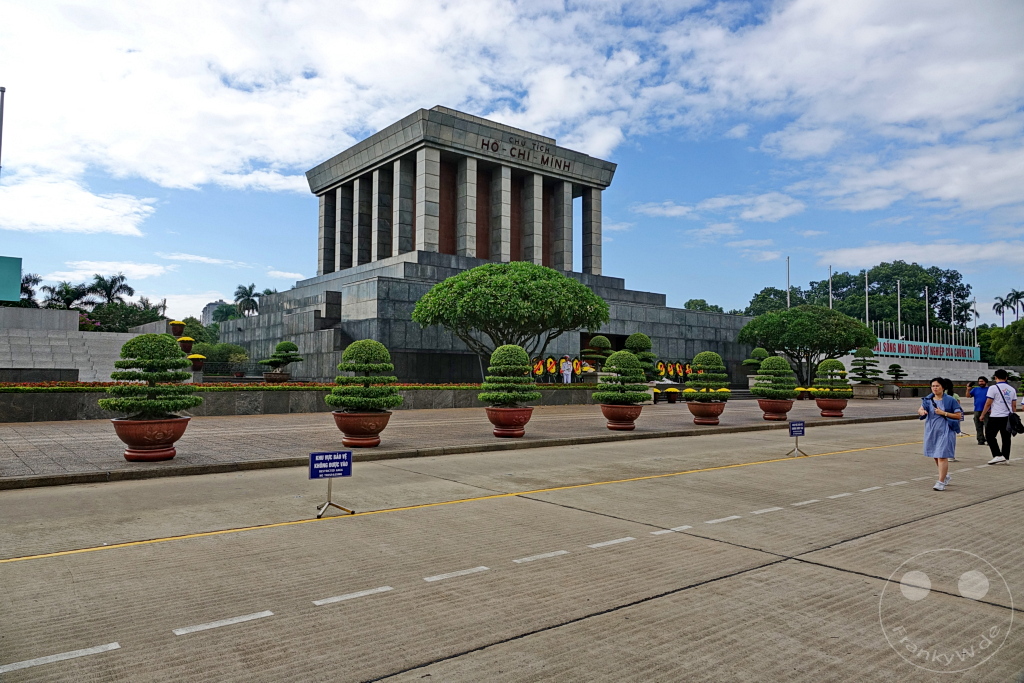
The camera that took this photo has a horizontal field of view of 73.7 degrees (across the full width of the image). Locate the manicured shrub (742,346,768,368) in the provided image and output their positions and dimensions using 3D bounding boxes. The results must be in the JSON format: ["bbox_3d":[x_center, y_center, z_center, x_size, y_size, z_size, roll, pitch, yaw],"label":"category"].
[{"bbox_3d":[18.633,1.471,51.500,2.300,2.000,2.200,-1,-3,20],"label":"manicured shrub"}]

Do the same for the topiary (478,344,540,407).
[{"bbox_3d":[-0.049,0.847,16.850,1.560,1.530,1.560,0,-3,0],"label":"topiary"}]

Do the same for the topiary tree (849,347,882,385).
[{"bbox_3d":[26.186,1.812,50.500,2.250,2.750,2.250,-1,-3,27],"label":"topiary tree"}]

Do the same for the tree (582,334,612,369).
[{"bbox_3d":[5.039,0.674,40.000,1.900,2.150,1.900,1,-3,0],"label":"tree"}]

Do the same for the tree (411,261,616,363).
[{"bbox_3d":[-0.028,-0.851,37.500,10.700,6.900,10.700,0,-3,0],"label":"tree"}]

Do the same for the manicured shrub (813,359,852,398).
[{"bbox_3d":[12.468,1.453,26.600,1.500,1.560,1.500,-1,-3,25],"label":"manicured shrub"}]

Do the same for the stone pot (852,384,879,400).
[{"bbox_3d":[26.186,3.713,50.500,1.300,1.070,1.300,3,-4,-38],"label":"stone pot"}]

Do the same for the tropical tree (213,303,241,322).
[{"bbox_3d":[-43.971,0.084,104.712,4.600,11.870,4.600,3,-4,-39],"label":"tropical tree"}]

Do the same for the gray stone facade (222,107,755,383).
[{"bbox_3d":[-4.270,-7.591,65.397,41.000,24.010,37.500,3,-4,-39],"label":"gray stone facade"}]

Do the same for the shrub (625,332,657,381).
[{"bbox_3d":[6.910,0.894,37.000,2.100,2.650,2.100,0,-3,11],"label":"shrub"}]

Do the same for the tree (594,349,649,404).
[{"bbox_3d":[2.959,0.959,18.450,1.540,1.430,1.540,1,-3,0],"label":"tree"}]

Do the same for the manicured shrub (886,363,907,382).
[{"bbox_3d":[33.836,2.742,60.000,1.750,1.700,1.750,3,-4,-39],"label":"manicured shrub"}]

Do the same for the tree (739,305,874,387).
[{"bbox_3d":[23.373,0.356,54.000,10.800,6.600,10.400,3,-4,-39],"label":"tree"}]

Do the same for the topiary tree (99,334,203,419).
[{"bbox_3d":[-5.931,0.566,11.200,1.700,1.370,1.700,3,-4,-39],"label":"topiary tree"}]

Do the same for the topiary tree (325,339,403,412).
[{"bbox_3d":[-2.958,0.687,13.600,1.540,1.430,1.540,3,-4,-39],"label":"topiary tree"}]

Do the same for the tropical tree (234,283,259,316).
[{"bbox_3d":[-42.778,-1.463,109.625,4.200,15.460,4.200,3,-4,-39],"label":"tropical tree"}]

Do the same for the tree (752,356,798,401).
[{"bbox_3d":[9.284,1.288,24.100,1.600,1.580,1.600,-1,-3,21],"label":"tree"}]

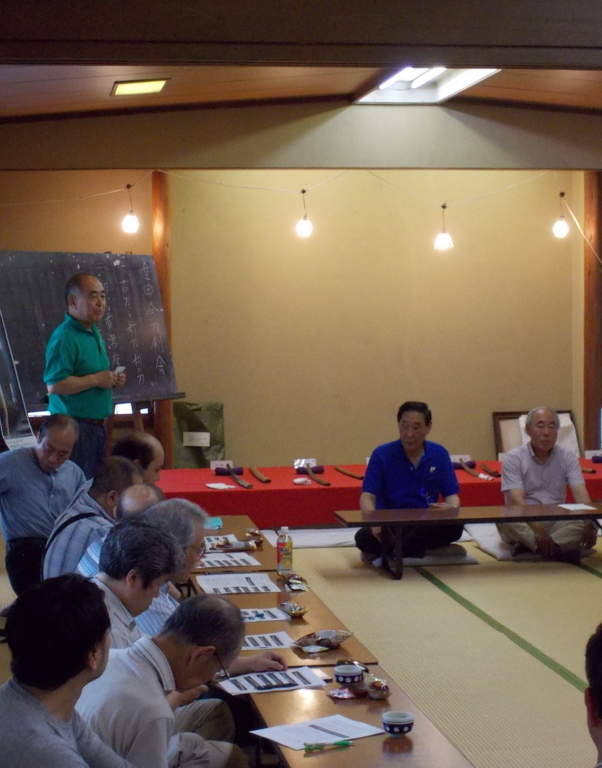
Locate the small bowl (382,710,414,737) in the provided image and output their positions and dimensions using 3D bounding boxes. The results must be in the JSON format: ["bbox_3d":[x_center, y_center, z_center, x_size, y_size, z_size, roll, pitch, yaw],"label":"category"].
[{"bbox_3d":[0.255,0.910,4.415,0.086,0.058,0.086,-1,3,0],"label":"small bowl"}]

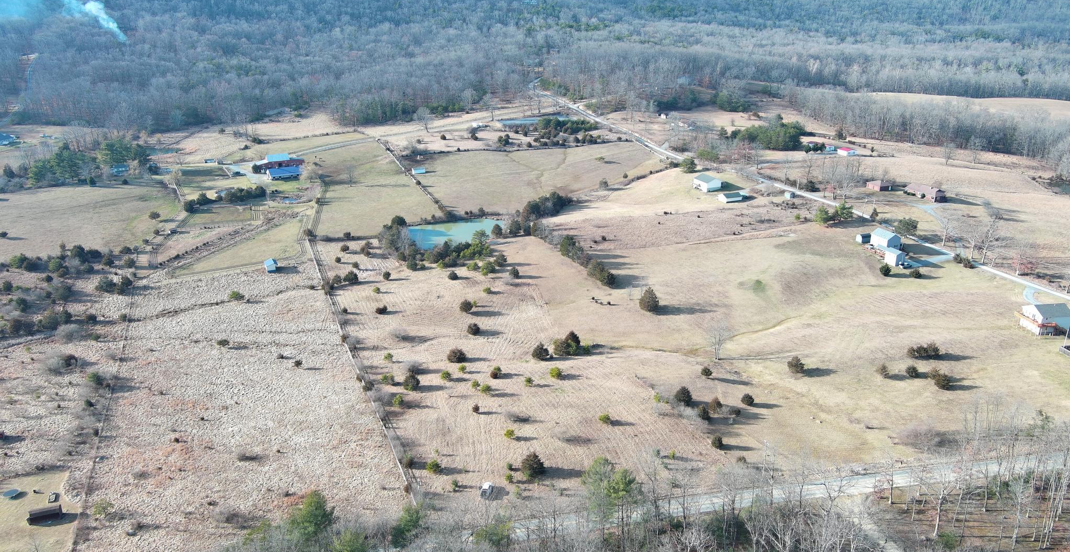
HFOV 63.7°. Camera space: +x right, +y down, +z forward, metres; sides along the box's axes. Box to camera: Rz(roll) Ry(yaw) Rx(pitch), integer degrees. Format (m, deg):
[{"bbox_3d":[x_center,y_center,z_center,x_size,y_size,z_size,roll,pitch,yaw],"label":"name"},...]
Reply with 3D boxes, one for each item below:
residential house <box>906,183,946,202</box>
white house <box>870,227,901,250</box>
[{"bbox_3d":[213.730,-46.070,471.260,9.860,6.600,17.840,-14,24,-33],"label":"residential house"},{"bbox_3d":[163.690,-17.080,401.920,7.320,7.870,12.010,-5,19,-16],"label":"white house"}]

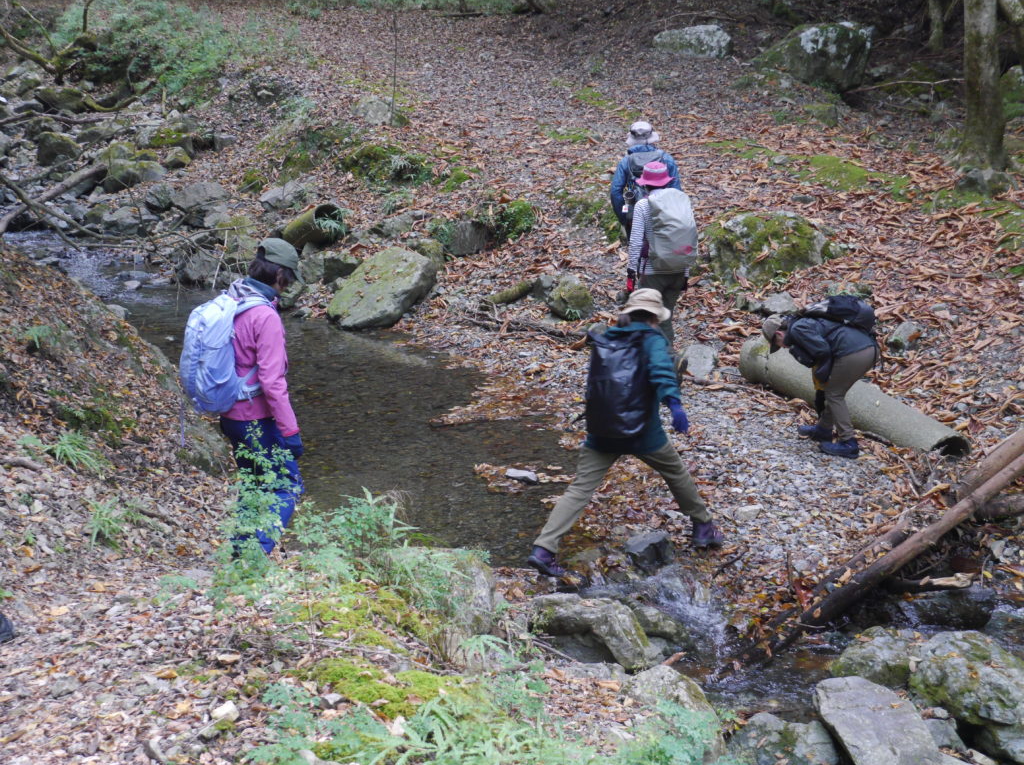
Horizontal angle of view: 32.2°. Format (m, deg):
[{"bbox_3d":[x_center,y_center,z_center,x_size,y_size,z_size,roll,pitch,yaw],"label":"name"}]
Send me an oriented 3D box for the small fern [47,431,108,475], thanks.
[{"bbox_3d":[-2.174,0.349,8.900,0.281,0.160,0.280,-3,13,-14],"label":"small fern"}]

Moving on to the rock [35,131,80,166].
[{"bbox_3d":[-5.682,-2.925,22.200,0.570,0.420,0.460,-4,15,-14],"label":"rock"}]

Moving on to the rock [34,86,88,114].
[{"bbox_3d":[-6.393,-4.002,25.200,0.760,0.400,0.600,-4,15,-14],"label":"rock"}]

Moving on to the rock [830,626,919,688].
[{"bbox_3d":[1.812,1.388,8.900,0.470,0.280,0.400,3,15,12],"label":"rock"}]

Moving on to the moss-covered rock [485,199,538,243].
[{"bbox_3d":[-0.005,-1.597,17.500,0.520,0.380,0.420,0,12,0],"label":"moss-covered rock"}]

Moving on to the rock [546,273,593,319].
[{"bbox_3d":[0.491,-0.713,14.900,0.400,0.330,0.360,0,15,2],"label":"rock"}]

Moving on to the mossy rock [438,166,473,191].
[{"bbox_3d":[-0.612,-2.253,19.600,0.392,0.228,0.340,0,13,-2],"label":"mossy rock"}]

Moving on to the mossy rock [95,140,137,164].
[{"bbox_3d":[-4.900,-2.837,22.000,0.500,0.340,0.420,-3,15,-12],"label":"mossy rock"}]

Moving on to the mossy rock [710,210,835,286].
[{"bbox_3d":[2.370,-1.239,16.300,1.117,0.559,0.850,2,13,8],"label":"mossy rock"}]

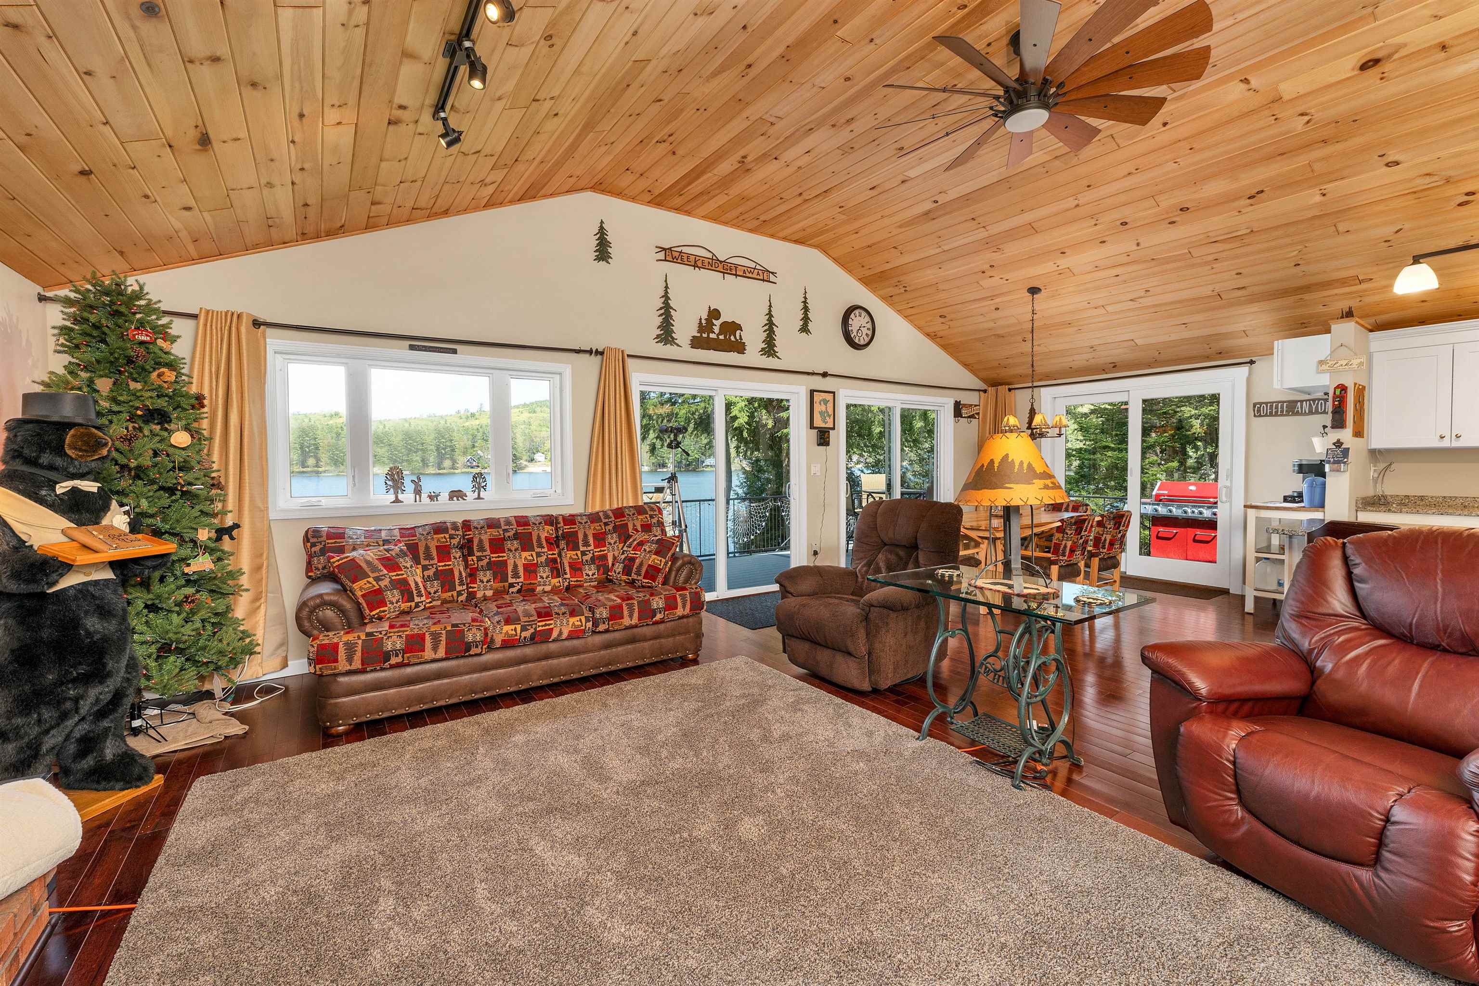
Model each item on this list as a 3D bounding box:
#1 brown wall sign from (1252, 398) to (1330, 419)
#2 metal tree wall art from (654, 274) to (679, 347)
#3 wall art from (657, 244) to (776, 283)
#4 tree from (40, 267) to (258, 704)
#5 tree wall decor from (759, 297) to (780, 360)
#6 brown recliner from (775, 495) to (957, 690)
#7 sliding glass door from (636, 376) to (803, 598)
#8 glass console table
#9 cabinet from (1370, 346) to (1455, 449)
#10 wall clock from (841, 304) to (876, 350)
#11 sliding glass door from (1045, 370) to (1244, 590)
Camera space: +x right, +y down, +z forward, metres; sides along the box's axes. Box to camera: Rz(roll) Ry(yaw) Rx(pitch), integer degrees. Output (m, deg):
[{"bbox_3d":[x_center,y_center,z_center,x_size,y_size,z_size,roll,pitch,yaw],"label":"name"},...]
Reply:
[{"bbox_3d":[5.152,-0.784,5.308,0.025,0.135,0.660,-3,4,-36],"label":"brown wall sign"},{"bbox_3d":[-0.625,-1.633,5.151,0.260,0.650,0.025,-3,4,-36],"label":"metal tree wall art"},{"bbox_3d":[-0.166,-2.178,5.456,1.390,0.240,0.030,-3,4,-36],"label":"wall art"},{"bbox_3d":[-2.978,0.095,2.811,0.980,2.260,0.980,-3,4,-36],"label":"tree"},{"bbox_3d":[0.311,-1.643,5.676,0.292,0.632,0.020,-3,4,-34],"label":"tree wall decor"},{"bbox_3d":[0.826,0.599,3.789,0.860,1.050,0.970,3,5,45],"label":"brown recliner"},{"bbox_3d":[-0.113,-0.018,5.528,1.910,2.094,0.120,-3,4,-34],"label":"sliding glass door"},{"bbox_3d":[1.221,0.818,2.713,0.650,0.750,1.030,-3,4,-34],"label":"glass console table"},{"bbox_3d":[5.358,-0.745,4.591,0.330,0.800,0.420,-3,4,-36],"label":"cabinet"},{"bbox_3d":[1.380,-1.894,6.586,0.540,0.540,0.060,-3,4,-36],"label":"wall clock"},{"bbox_3d":[4.339,-0.149,6.374,0.130,2.189,1.921,-3,4,-36],"label":"sliding glass door"}]

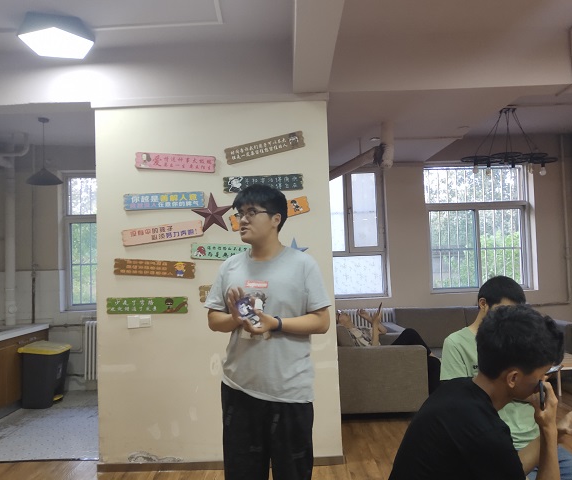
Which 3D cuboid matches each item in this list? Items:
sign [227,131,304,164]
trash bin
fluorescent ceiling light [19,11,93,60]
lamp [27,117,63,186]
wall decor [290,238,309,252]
[{"bbox_3d":[-0.153,-0.674,3.533,0.583,0.114,0.020,-13,-3,1],"label":"sign"},{"bbox_3d":[-2.619,1.475,5.259,0.410,0.640,0.370,-2,-3,2],"label":"trash bin"},{"bbox_3d":[-1.591,-1.413,3.366,0.505,0.105,0.495,-2,-4,1],"label":"fluorescent ceiling light"},{"bbox_3d":[-2.577,-0.943,5.129,0.385,0.711,0.385,-2,-4,1],"label":"lamp"},{"bbox_3d":[0.064,0.080,3.483,0.200,0.190,0.035,-2,-3,2],"label":"wall decor"}]

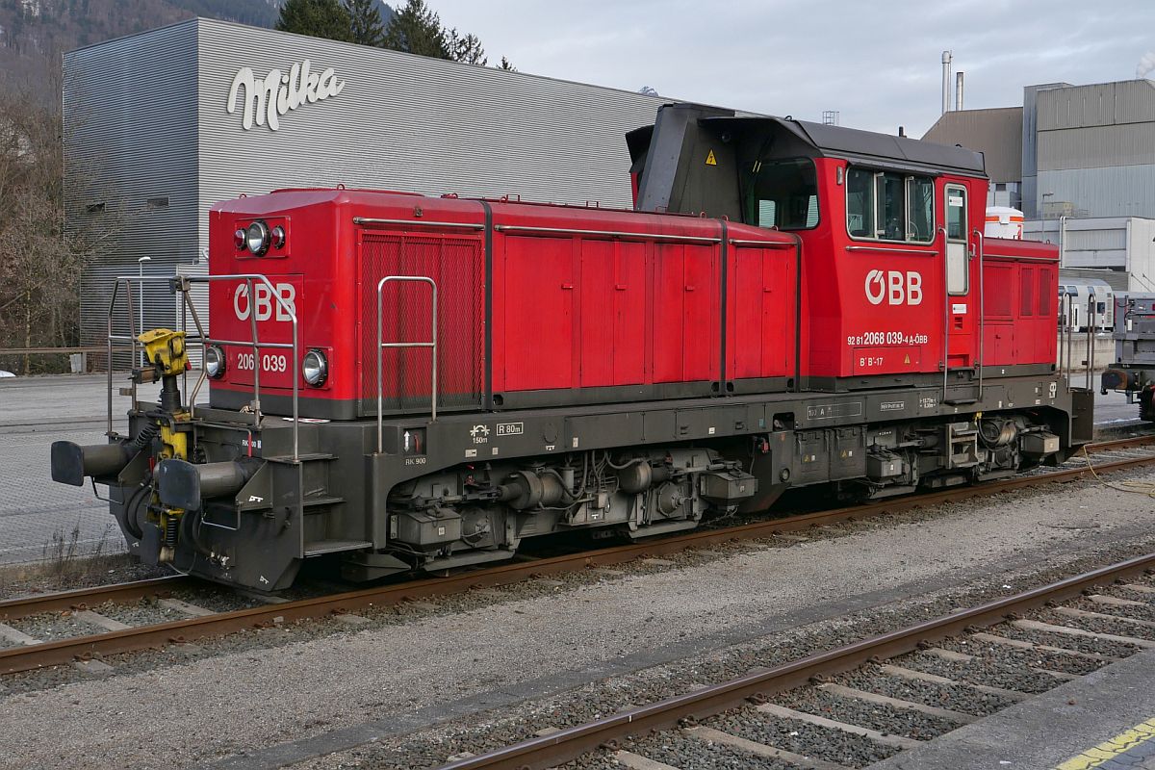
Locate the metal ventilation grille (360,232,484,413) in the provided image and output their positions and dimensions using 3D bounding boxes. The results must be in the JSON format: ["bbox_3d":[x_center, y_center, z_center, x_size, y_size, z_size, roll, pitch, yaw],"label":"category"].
[{"bbox_3d":[-1.266,-0.504,9.809,1.230,1.488,0.060,-3,5,-40],"label":"metal ventilation grille"}]

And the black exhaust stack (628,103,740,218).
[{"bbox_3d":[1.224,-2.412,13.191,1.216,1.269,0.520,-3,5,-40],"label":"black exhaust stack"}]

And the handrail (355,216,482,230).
[{"bbox_3d":[-1.271,-1.310,9.699,1.263,0.070,0.100,-3,5,-40],"label":"handrail"}]

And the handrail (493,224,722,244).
[{"bbox_3d":[0.377,-1.407,11.103,2.869,0.070,0.100,-3,5,-40],"label":"handrail"}]

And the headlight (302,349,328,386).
[{"bbox_3d":[-2.099,-0.143,9.517,0.293,0.293,0.100,4,5,45],"label":"headlight"}]

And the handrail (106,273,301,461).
[{"bbox_3d":[-3.078,-0.198,9.570,2.743,1.394,0.160,3,5,40],"label":"handrail"}]

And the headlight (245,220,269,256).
[{"bbox_3d":[-2.675,-1.229,9.936,0.306,0.306,0.100,4,5,45],"label":"headlight"}]

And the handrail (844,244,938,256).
[{"bbox_3d":[3.560,-1.504,13.328,1.790,0.060,0.090,-3,5,-40],"label":"handrail"}]

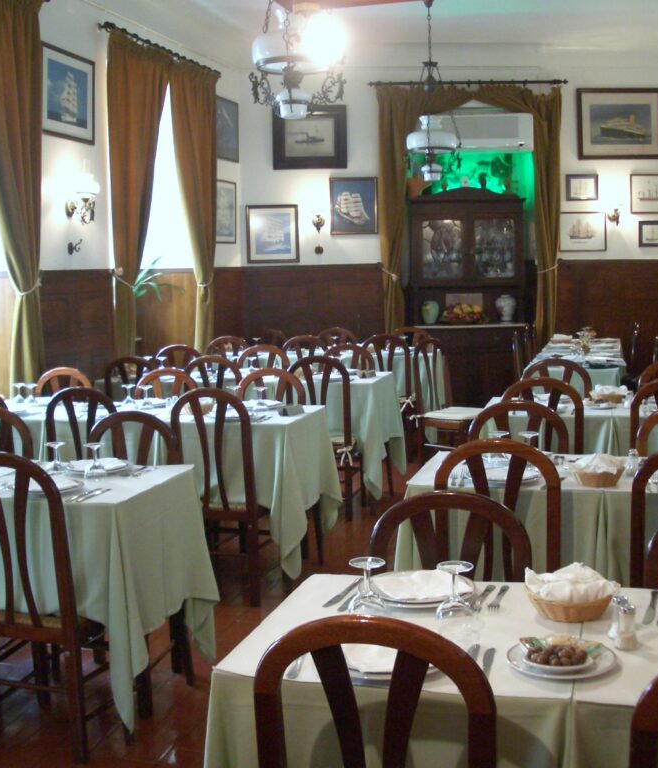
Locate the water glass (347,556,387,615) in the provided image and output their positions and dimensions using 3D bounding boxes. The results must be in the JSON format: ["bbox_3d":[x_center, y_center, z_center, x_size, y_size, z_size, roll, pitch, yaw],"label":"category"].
[{"bbox_3d":[0.080,0.435,2.197,0.085,0.120,0.085,-1,7,0],"label":"water glass"}]

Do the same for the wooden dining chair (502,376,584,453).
[{"bbox_3d":[1.042,0.438,4.921,0.420,0.985,0.460,0,7,16],"label":"wooden dining chair"}]

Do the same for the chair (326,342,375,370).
[{"bbox_3d":[0.094,0.246,6.882,0.430,0.990,0.480,1,7,15],"label":"chair"}]

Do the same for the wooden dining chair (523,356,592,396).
[{"bbox_3d":[1.266,0.365,5.818,0.450,0.980,0.450,1,6,15],"label":"wooden dining chair"}]

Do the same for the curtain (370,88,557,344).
[{"bbox_3d":[1.283,-1.149,9.409,1.680,3.049,0.200,-2,6,-1],"label":"curtain"}]

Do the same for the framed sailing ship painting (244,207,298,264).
[{"bbox_3d":[-0.527,-1.395,9.680,0.498,0.551,0.035,-2,6,0],"label":"framed sailing ship painting"}]

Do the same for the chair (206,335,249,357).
[{"bbox_3d":[-0.764,0.070,8.790,0.415,0.985,0.470,0,7,16],"label":"chair"}]

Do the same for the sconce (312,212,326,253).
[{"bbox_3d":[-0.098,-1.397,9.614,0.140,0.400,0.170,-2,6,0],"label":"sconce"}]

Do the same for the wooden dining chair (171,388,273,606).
[{"bbox_3d":[-0.478,0.487,4.914,0.425,0.976,0.455,1,7,17],"label":"wooden dining chair"}]

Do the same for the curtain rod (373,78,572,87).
[{"bbox_3d":[1.270,-2.756,9.469,1.827,0.060,0.070,-1,6,-1],"label":"curtain rod"}]

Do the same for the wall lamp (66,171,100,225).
[{"bbox_3d":[-1.586,-1.200,6.662,0.260,0.370,0.190,0,7,16],"label":"wall lamp"}]

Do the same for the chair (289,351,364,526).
[{"bbox_3d":[0.021,0.299,6.361,0.420,0.985,0.460,0,7,16],"label":"chair"}]

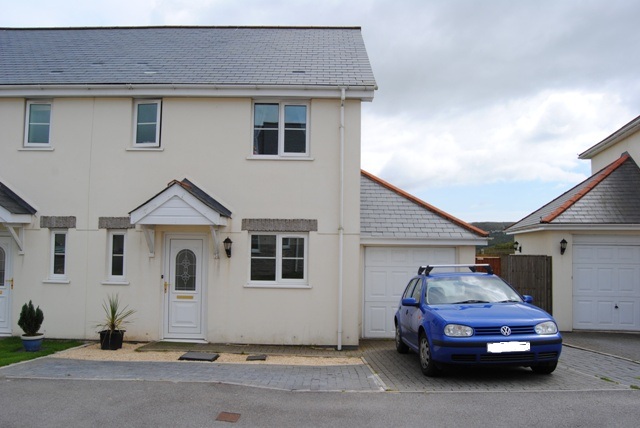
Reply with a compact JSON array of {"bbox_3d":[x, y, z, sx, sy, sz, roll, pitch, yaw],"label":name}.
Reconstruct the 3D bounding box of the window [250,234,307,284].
[{"bbox_3d":[-0.815,0.895,9.671,1.187,1.032,0.090,1,-3,2],"label":"window"}]

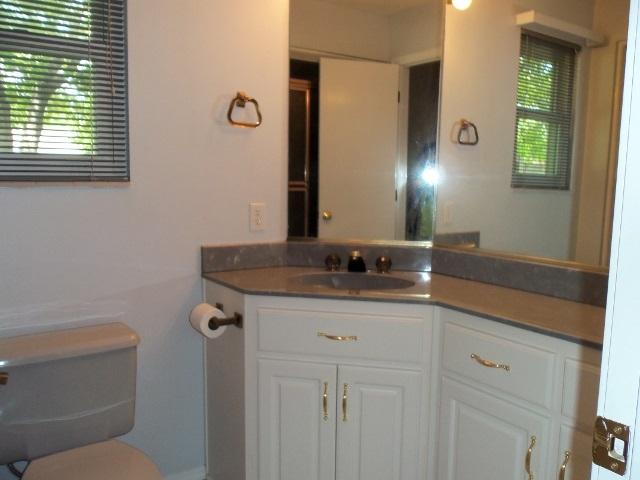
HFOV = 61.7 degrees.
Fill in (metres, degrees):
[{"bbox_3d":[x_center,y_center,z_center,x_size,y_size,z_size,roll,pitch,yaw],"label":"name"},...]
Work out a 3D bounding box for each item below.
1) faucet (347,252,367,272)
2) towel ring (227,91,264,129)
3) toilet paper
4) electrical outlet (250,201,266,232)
[{"bbox_3d":[0.145,0.090,2.106,0.072,0.078,0.125,2,6,11],"label":"faucet"},{"bbox_3d":[-0.295,-0.497,2.048,0.141,0.140,0.066,-4,8,-35],"label":"towel ring"},{"bbox_3d":[-0.383,0.278,1.842,0.101,0.101,0.102,-4,8,-35],"label":"toilet paper"},{"bbox_3d":[-0.251,-0.092,2.165,0.070,0.114,0.008,-4,8,-35],"label":"electrical outlet"}]

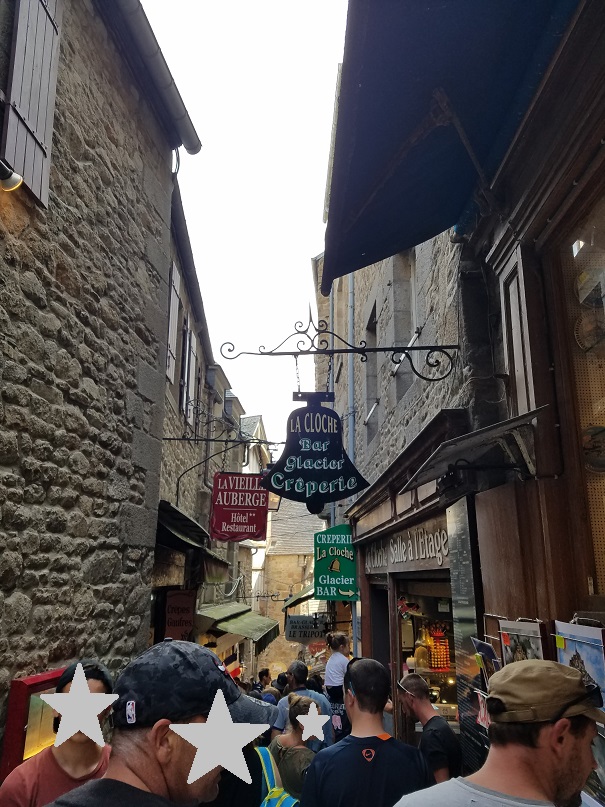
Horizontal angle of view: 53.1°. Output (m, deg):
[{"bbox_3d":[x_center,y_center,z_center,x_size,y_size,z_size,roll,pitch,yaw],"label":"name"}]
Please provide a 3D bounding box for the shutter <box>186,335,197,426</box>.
[{"bbox_3d":[-1.727,-0.367,9.456,0.050,1.420,0.480,0,-13,-1],"label":"shutter"}]

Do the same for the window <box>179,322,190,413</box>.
[{"bbox_3d":[-1.641,-0.508,8.441,0.050,1.380,0.480,0,-13,-4],"label":"window"}]

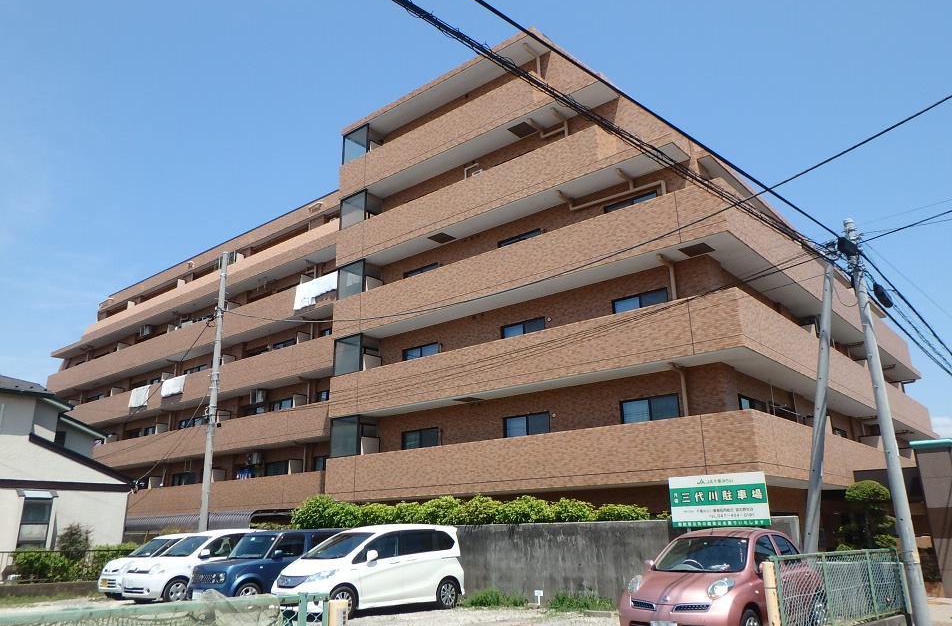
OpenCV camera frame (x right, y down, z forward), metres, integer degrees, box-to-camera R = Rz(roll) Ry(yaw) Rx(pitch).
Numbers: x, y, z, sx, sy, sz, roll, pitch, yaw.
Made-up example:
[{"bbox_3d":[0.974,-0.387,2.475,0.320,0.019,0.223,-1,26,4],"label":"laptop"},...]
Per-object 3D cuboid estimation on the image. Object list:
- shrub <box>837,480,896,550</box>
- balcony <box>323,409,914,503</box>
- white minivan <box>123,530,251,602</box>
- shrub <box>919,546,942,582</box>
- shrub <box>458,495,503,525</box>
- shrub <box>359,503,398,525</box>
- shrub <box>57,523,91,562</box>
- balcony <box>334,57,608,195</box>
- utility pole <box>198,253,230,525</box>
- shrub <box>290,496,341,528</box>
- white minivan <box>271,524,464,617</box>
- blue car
[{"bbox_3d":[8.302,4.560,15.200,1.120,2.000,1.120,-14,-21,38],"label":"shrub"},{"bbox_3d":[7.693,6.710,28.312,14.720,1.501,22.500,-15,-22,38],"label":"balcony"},{"bbox_3d":[-6.764,6.401,18.177,1.695,1.670,4.100,-14,-22,37],"label":"white minivan"},{"bbox_3d":[10.537,5.849,16.631,0.700,0.800,0.700,-14,-21,38],"label":"shrub"},{"bbox_3d":[0.110,4.843,16.993,1.050,0.980,0.920,-15,-22,38],"label":"shrub"},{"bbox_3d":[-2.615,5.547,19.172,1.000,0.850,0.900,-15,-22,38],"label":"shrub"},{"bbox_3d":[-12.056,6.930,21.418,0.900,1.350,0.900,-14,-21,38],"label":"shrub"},{"bbox_3d":[-0.712,-6.150,25.344,11.200,1.600,1.200,-14,-21,38],"label":"balcony"},{"bbox_3d":[-9.157,3.266,24.966,0.310,11.600,0.310,-14,-21,38],"label":"utility pole"},{"bbox_3d":[-4.695,5.921,20.881,1.400,1.150,1.150,-15,-22,38],"label":"shrub"},{"bbox_3d":[-2.195,5.349,15.015,1.695,1.715,4.215,-16,-23,41],"label":"white minivan"},{"bbox_3d":[-4.451,5.770,16.225,1.670,1.640,3.730,-17,-23,42],"label":"blue car"}]

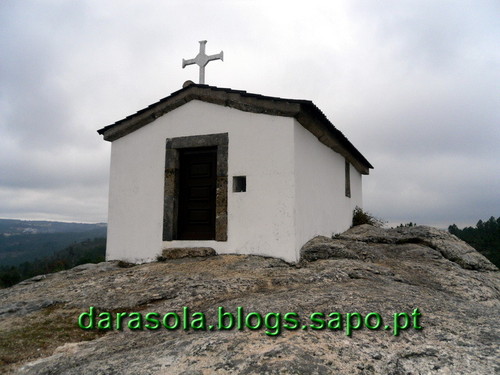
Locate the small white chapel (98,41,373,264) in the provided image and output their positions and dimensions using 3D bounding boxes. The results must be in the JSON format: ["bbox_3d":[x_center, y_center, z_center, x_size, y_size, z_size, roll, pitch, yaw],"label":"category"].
[{"bbox_3d":[0.344,-0.461,11.544,5.116,4.809,7.376,-3,-8,25],"label":"small white chapel"}]

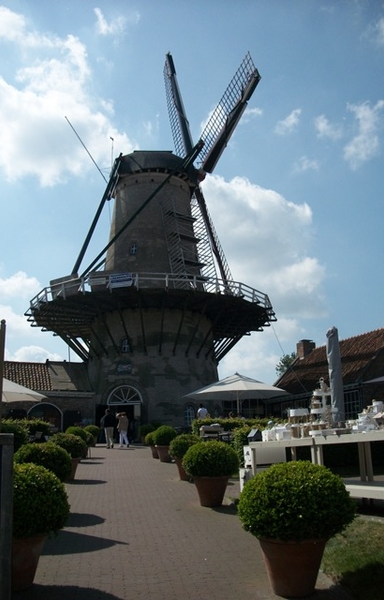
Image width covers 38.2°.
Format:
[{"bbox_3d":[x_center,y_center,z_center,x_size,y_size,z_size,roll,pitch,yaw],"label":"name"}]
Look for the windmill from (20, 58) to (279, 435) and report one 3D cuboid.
[{"bbox_3d":[-2.472,-4.710,35.258,15.000,26.400,19.000,3,-12,-17],"label":"windmill"}]

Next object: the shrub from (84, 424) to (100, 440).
[{"bbox_3d":[-4.723,6.251,26.279,0.750,0.660,0.750,0,-12,0],"label":"shrub"}]

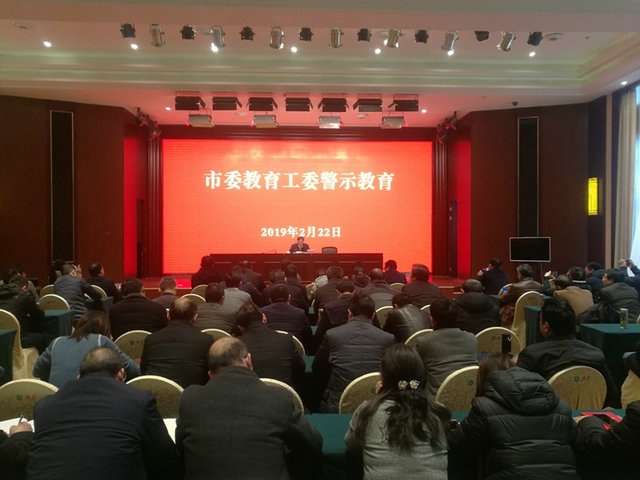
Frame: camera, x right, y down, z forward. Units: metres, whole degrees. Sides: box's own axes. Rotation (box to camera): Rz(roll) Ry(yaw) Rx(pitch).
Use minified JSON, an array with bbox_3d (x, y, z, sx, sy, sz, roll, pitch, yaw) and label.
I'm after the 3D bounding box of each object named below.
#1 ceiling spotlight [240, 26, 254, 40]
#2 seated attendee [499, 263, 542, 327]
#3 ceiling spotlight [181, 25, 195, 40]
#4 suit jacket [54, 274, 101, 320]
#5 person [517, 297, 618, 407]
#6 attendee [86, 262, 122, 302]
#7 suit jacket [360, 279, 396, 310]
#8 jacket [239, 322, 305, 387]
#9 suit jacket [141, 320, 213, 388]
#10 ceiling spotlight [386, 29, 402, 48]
[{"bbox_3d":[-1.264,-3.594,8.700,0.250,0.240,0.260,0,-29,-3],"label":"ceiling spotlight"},{"bbox_3d":[2.607,0.964,6.606,0.530,1.310,0.780,-1,1,-28],"label":"seated attendee"},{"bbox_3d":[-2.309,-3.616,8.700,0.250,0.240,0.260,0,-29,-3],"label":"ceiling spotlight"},{"bbox_3d":[-3.219,0.773,6.600,0.540,0.580,0.460,0,0,15],"label":"suit jacket"},{"bbox_3d":[1.686,1.073,3.500,0.600,1.320,0.800,0,1,-10],"label":"person"},{"bbox_3d":[-3.616,1.057,8.300,0.540,1.300,0.750,0,1,18],"label":"attendee"},{"bbox_3d":[0.670,0.805,5.814,0.500,0.660,0.460,0,1,-3],"label":"suit jacket"},{"bbox_3d":[-0.311,0.827,3.180,0.480,0.680,0.420,0,1,-3],"label":"jacket"},{"bbox_3d":[-0.891,0.791,3.120,0.500,0.580,0.420,0,0,-2],"label":"suit jacket"},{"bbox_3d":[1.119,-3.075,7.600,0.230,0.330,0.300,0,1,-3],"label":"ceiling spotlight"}]

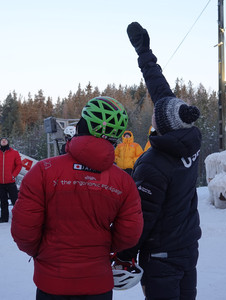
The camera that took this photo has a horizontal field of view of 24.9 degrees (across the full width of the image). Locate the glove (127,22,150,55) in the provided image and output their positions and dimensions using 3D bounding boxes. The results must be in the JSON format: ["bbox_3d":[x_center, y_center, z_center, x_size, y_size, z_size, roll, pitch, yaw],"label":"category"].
[{"bbox_3d":[0.167,-0.730,3.330,0.130,0.230,0.090,-14,-14,-36],"label":"glove"}]

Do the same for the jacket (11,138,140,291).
[{"bbox_3d":[-0.190,0.330,2.680,0.690,0.820,0.430,0,-1,10],"label":"jacket"}]

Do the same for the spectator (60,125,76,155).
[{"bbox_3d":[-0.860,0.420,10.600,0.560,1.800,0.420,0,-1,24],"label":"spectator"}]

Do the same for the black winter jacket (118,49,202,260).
[{"bbox_3d":[0.300,0.000,3.150,0.520,1.270,0.560,-1,-1,45],"label":"black winter jacket"}]

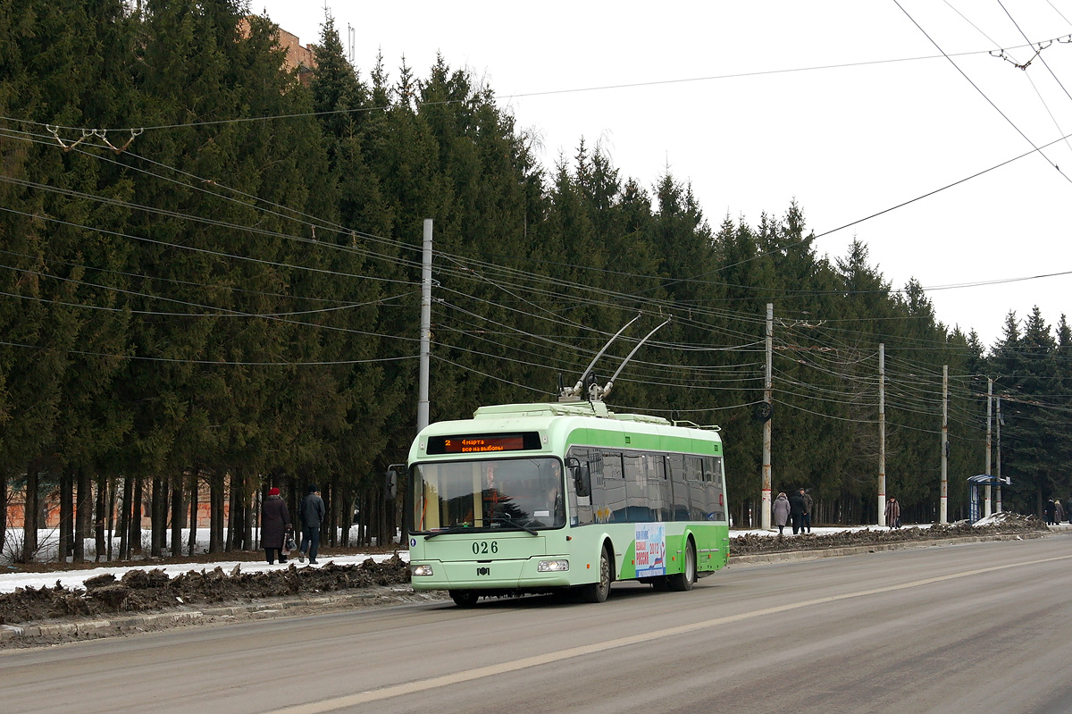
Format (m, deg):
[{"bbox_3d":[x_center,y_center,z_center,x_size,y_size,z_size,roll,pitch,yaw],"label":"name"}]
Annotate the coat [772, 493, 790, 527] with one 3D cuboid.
[{"bbox_3d":[9.472,5.896,88.300,0.680,1.300,0.450,0,-3,18],"label":"coat"}]

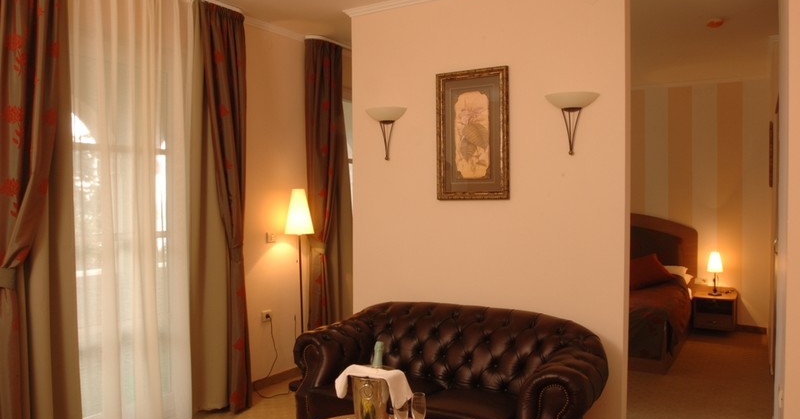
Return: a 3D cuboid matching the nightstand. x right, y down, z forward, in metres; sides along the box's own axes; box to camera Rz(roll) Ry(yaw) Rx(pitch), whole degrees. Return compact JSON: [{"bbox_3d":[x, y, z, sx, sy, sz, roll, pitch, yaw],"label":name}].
[{"bbox_3d":[3.417,1.071,6.000,0.420,0.390,0.400,1,2,29],"label":"nightstand"}]

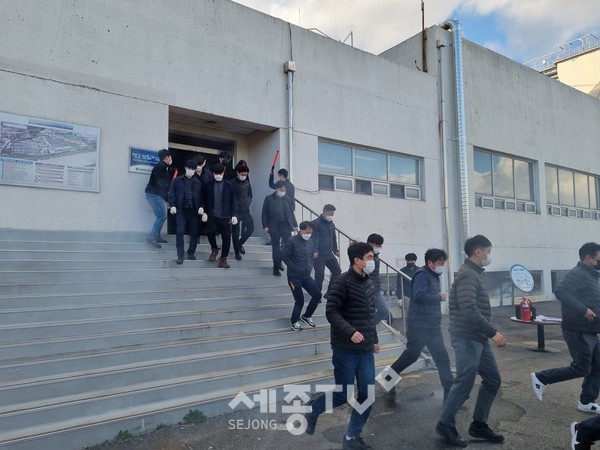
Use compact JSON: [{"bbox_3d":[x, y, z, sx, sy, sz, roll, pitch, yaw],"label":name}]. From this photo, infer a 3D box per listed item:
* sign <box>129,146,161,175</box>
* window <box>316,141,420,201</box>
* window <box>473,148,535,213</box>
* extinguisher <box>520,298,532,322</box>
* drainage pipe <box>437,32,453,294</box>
[{"bbox_3d":[-2.955,-1.219,8.709,0.620,0.490,0.060,3,-6,-35],"label":"sign"},{"bbox_3d":[2.039,-1.444,12.520,3.970,1.360,0.100,3,-6,-35],"label":"window"},{"bbox_3d":[7.382,-1.510,16.255,4.150,2.040,0.100,3,-6,-35],"label":"window"},{"bbox_3d":[3.974,1.474,7.907,0.190,0.420,0.160,-3,-5,26],"label":"extinguisher"},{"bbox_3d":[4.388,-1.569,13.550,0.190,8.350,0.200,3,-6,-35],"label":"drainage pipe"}]

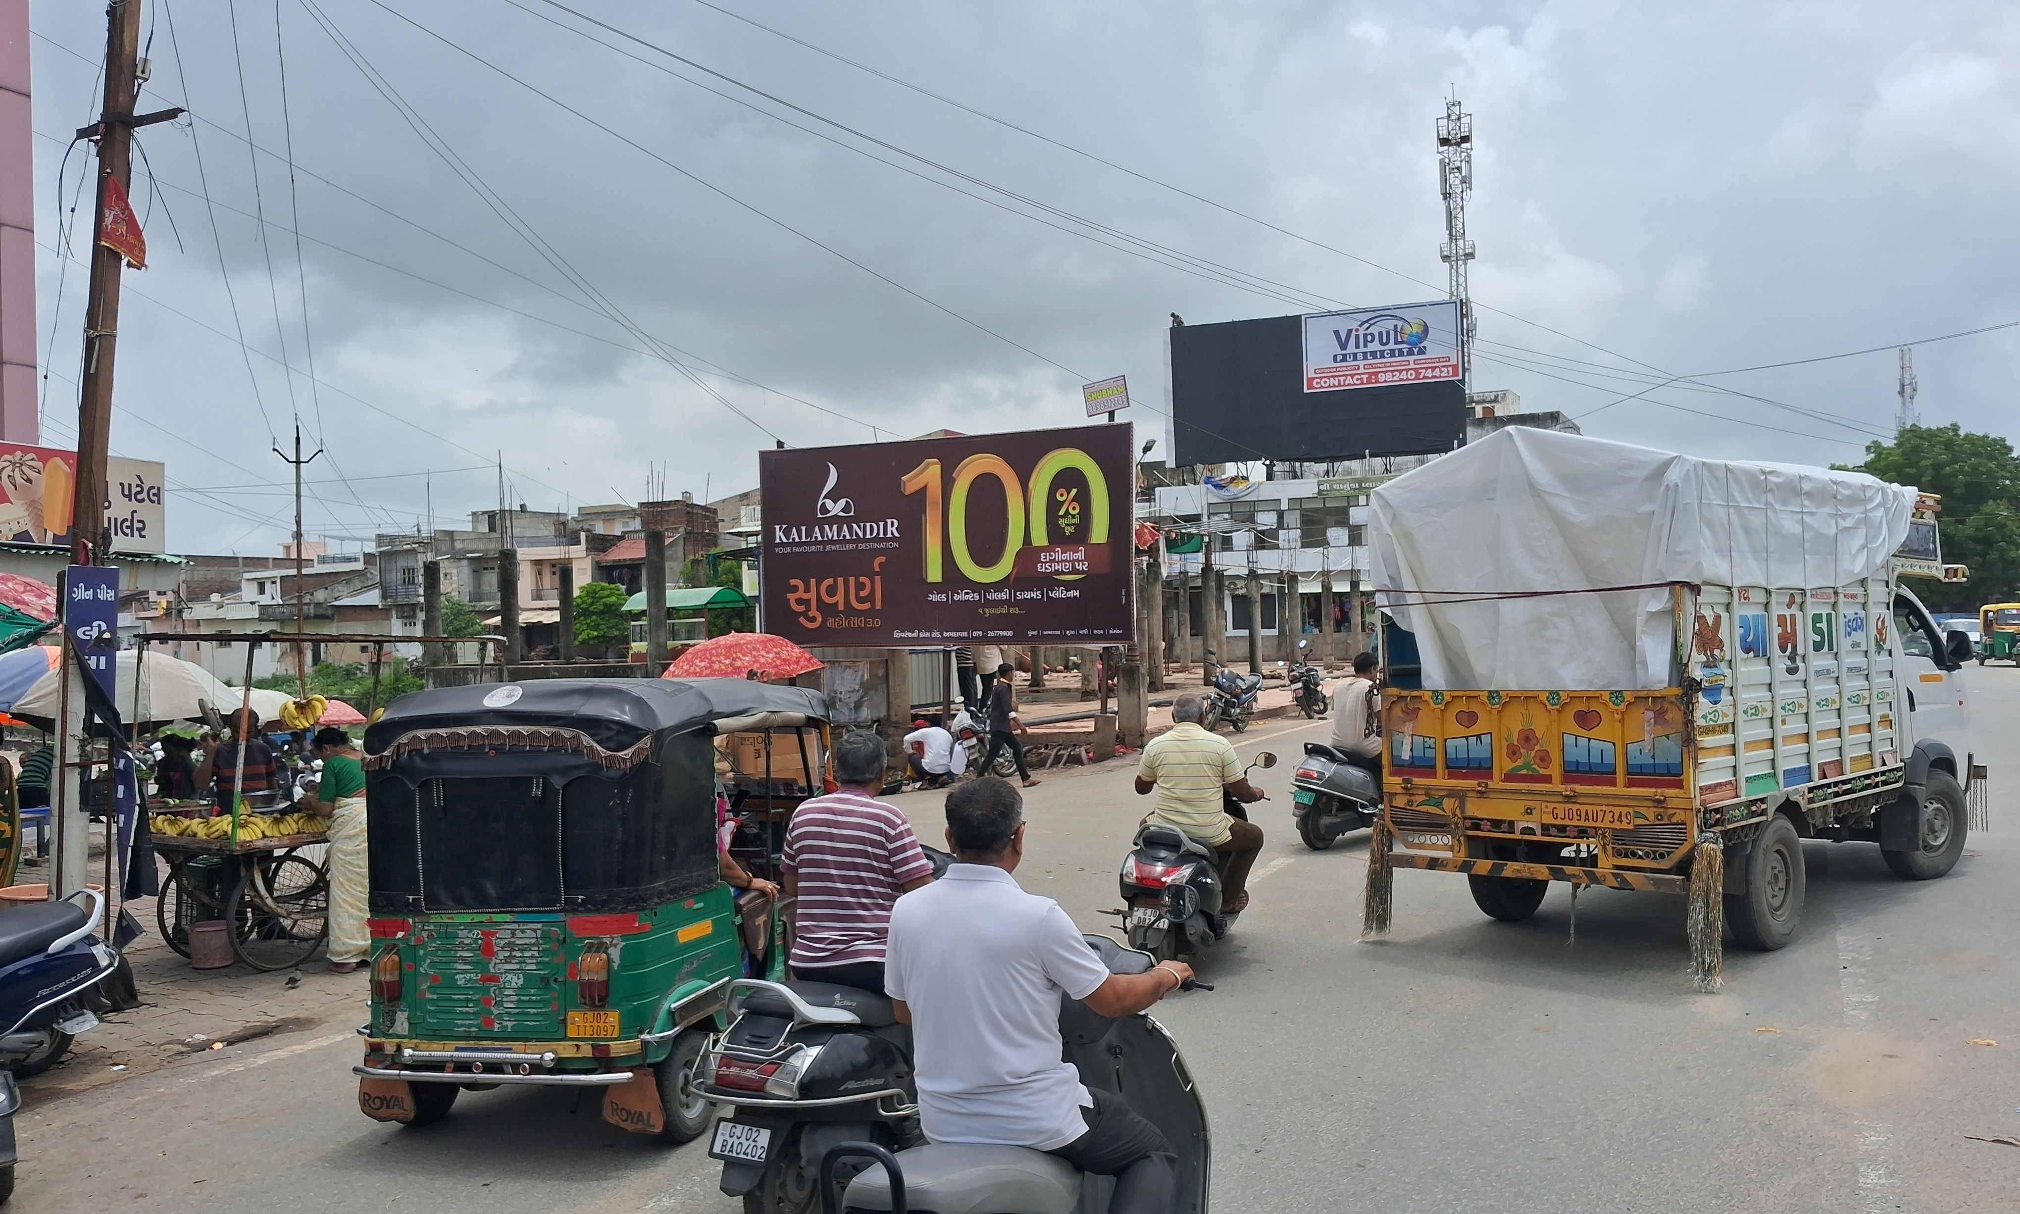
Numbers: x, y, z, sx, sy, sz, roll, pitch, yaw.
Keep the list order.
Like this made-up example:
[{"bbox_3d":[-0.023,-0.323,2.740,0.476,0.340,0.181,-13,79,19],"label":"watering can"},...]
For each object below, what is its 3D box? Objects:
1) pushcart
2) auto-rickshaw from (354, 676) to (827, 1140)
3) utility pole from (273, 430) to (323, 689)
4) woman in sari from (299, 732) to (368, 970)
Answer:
[{"bbox_3d":[-4.390,1.747,9.460,0.970,0.830,1.650,-2,-1,28],"label":"pushcart"},{"bbox_3d":[-1.592,1.136,6.553,1.280,1.700,2.650,-2,-1,11],"label":"auto-rickshaw"},{"bbox_3d":[-16.166,-0.712,34.500,1.100,7.000,0.200,-2,-1,0],"label":"utility pole"},{"bbox_3d":[-3.920,1.427,8.900,0.420,1.460,0.460,-2,-1,25],"label":"woman in sari"}]

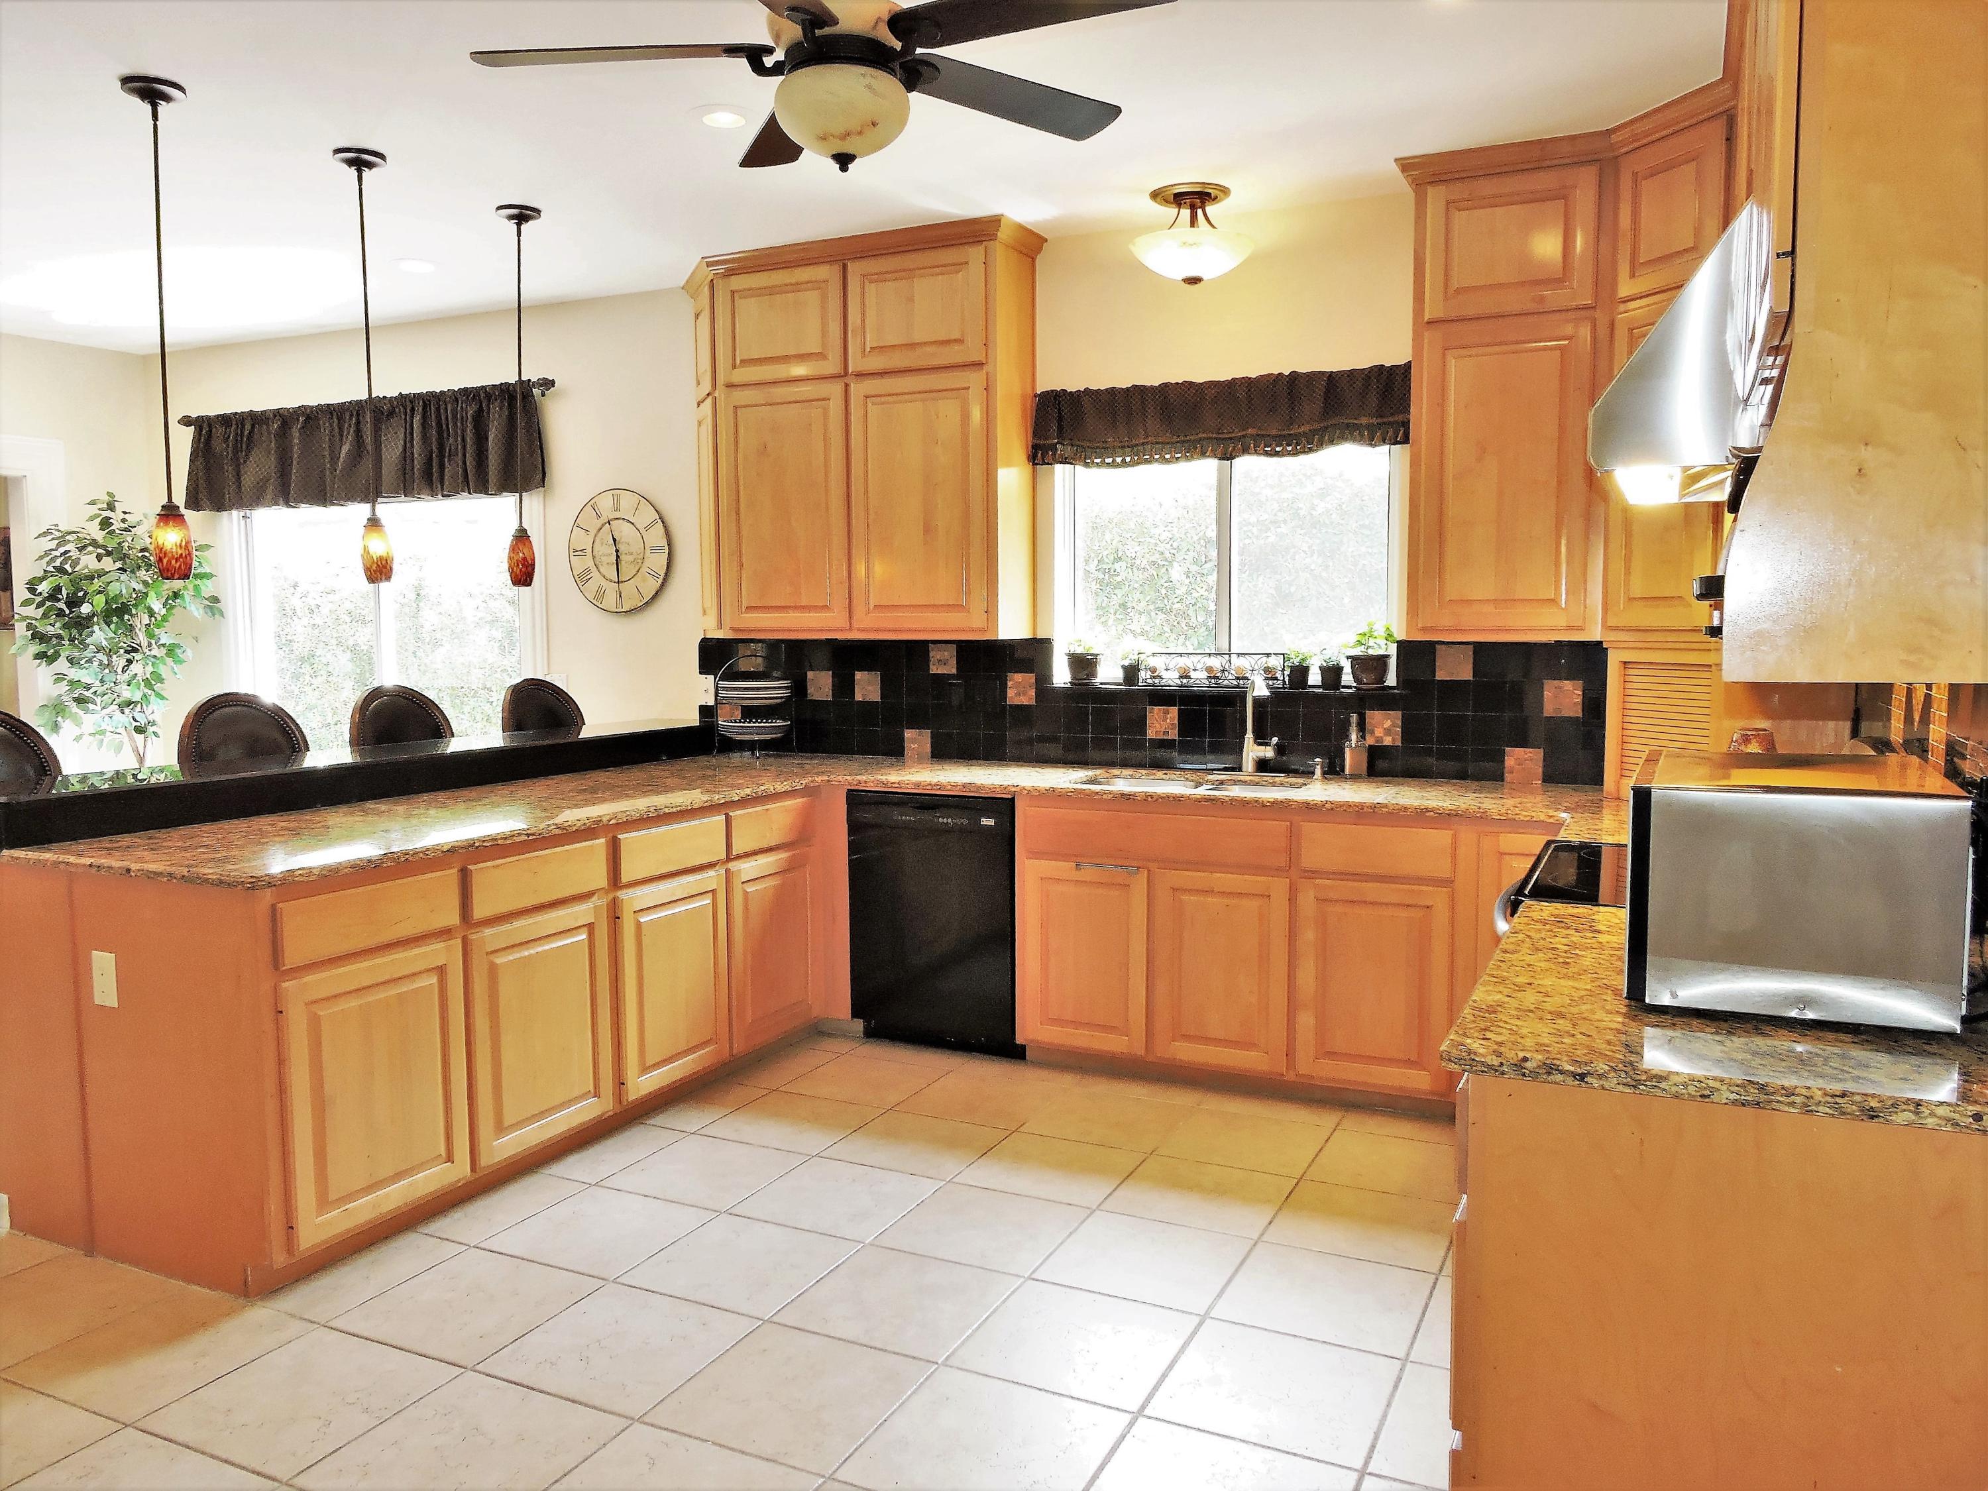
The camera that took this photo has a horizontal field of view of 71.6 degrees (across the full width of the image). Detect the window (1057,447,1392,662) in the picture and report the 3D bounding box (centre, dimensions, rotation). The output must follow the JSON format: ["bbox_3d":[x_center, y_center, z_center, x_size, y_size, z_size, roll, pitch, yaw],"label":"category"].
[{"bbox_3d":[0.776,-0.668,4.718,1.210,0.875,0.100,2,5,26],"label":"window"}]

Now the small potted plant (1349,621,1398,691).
[{"bbox_3d":[1.231,-0.290,4.491,0.165,0.220,0.160,2,5,26],"label":"small potted plant"}]

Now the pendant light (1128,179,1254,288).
[{"bbox_3d":[0.628,-1.593,4.356,0.405,0.285,0.405,0,5,0],"label":"pendant light"}]

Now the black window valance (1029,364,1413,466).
[{"bbox_3d":[0.725,-1.088,4.574,1.340,0.275,0.100,2,5,26],"label":"black window valance"}]

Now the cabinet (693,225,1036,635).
[{"bbox_3d":[-0.600,-1.086,5.095,1.605,1.392,0.360,2,5,26],"label":"cabinet"}]

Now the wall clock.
[{"bbox_3d":[-1.579,-0.815,5.779,0.530,0.527,0.045,2,5,26],"label":"wall clock"}]

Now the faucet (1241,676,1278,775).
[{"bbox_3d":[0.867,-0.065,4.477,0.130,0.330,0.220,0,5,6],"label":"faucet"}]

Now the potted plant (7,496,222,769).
[{"bbox_3d":[-4.004,-0.127,6.334,0.970,2.050,0.920,2,5,26],"label":"potted plant"}]

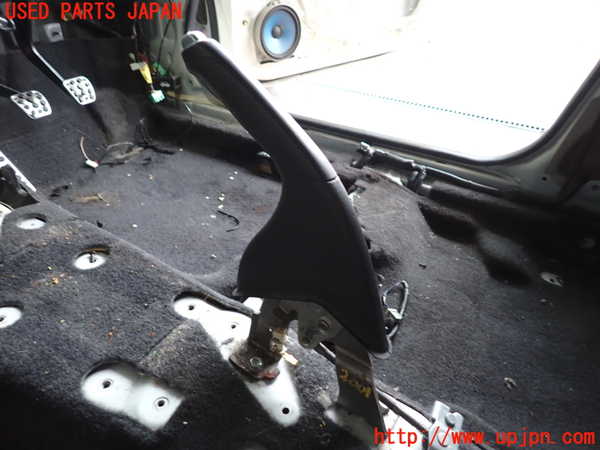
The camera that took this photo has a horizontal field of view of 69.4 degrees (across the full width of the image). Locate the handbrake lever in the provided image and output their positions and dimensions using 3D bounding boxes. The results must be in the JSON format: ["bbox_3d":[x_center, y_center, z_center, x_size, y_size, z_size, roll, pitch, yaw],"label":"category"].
[{"bbox_3d":[-0.001,0.039,0.495,0.280,0.460,0.075,22,39,31],"label":"handbrake lever"}]

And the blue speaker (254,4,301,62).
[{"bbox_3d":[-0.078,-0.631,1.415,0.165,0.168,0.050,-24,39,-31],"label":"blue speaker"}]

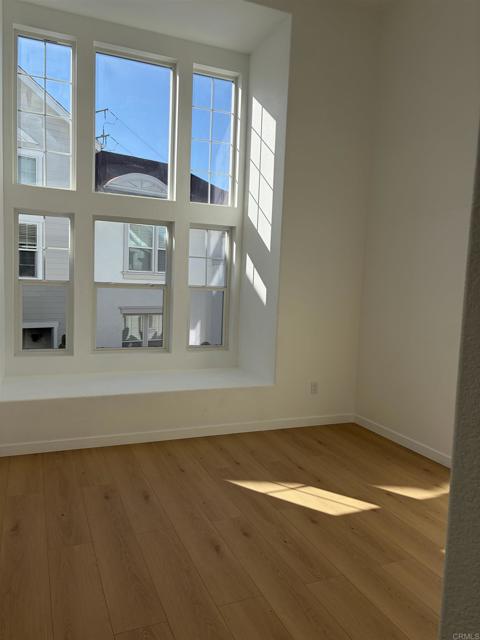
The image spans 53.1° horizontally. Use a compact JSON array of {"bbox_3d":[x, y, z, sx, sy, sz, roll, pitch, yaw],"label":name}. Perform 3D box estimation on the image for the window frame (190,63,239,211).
[{"bbox_3d":[-0.291,-2.034,5.413,0.552,1.474,0.110,0,5,-23],"label":"window frame"}]

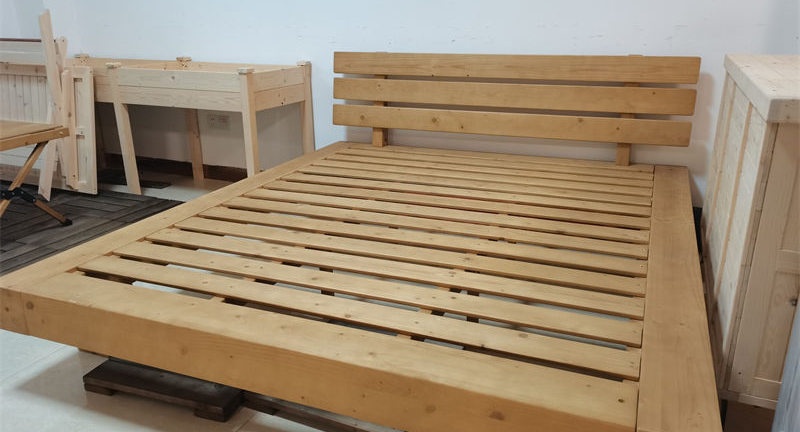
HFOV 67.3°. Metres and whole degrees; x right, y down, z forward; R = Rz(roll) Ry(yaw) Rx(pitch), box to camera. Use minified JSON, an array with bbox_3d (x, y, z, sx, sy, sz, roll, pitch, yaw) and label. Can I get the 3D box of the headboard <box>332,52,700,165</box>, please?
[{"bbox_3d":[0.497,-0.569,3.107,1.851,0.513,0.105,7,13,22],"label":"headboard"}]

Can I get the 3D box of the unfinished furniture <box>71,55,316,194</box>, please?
[{"bbox_3d":[-1.430,-0.545,3.641,1.760,0.775,0.515,7,20,21],"label":"unfinished furniture"}]

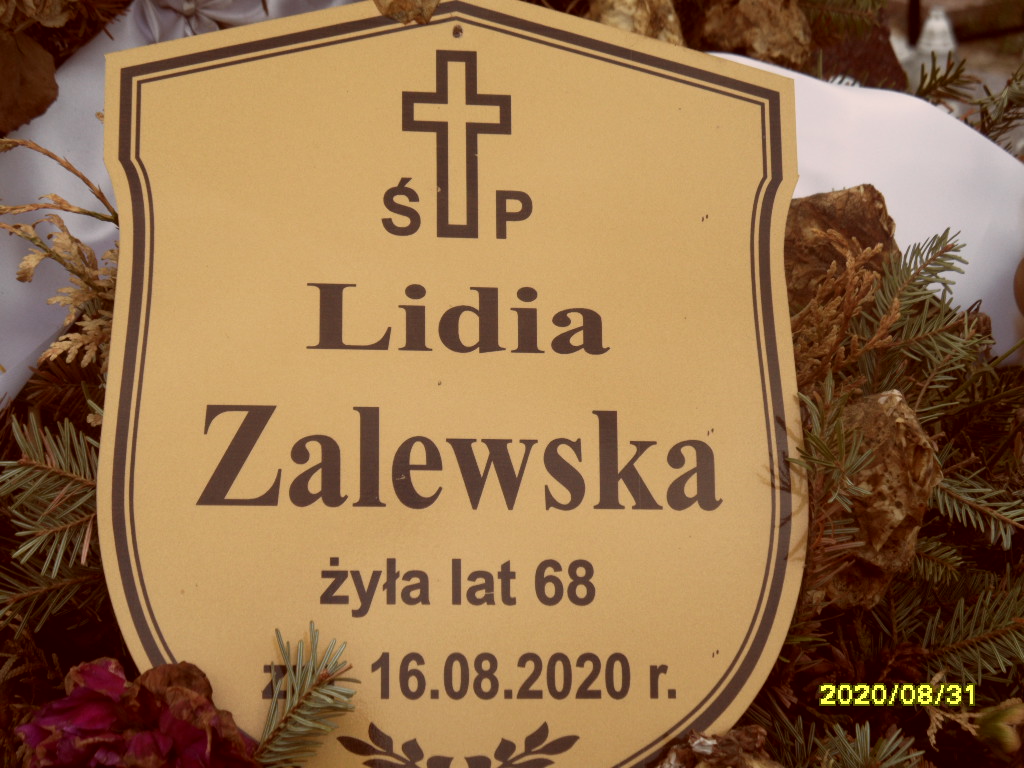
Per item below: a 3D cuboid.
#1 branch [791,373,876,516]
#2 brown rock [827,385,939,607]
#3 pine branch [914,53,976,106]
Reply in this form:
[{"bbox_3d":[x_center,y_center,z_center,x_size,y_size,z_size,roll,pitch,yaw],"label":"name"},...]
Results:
[{"bbox_3d":[0.102,0.019,0.748,0.027,0.038,0.026,0,25,0],"label":"branch"},{"bbox_3d":[0.120,0.037,0.765,0.038,0.060,0.042,0,25,0],"label":"brown rock"},{"bbox_3d":[0.178,-0.125,0.970,0.026,0.019,0.020,0,25,0],"label":"pine branch"}]

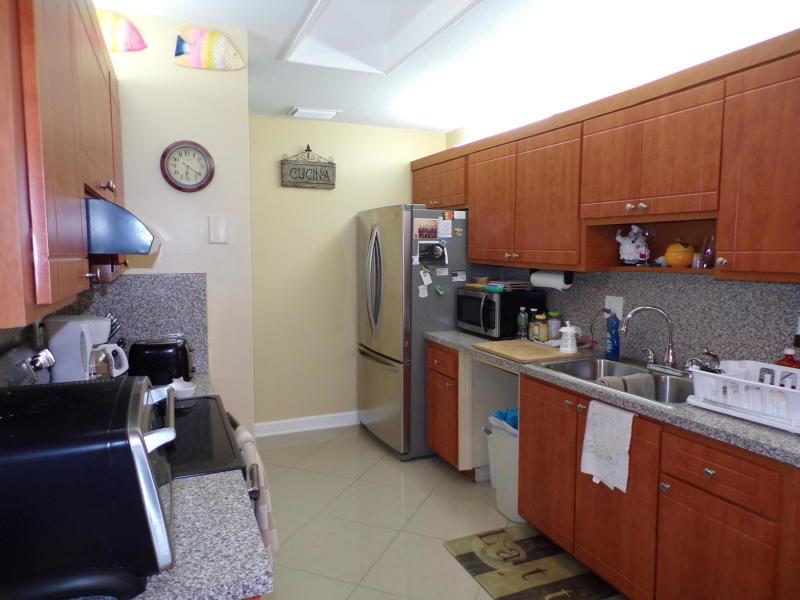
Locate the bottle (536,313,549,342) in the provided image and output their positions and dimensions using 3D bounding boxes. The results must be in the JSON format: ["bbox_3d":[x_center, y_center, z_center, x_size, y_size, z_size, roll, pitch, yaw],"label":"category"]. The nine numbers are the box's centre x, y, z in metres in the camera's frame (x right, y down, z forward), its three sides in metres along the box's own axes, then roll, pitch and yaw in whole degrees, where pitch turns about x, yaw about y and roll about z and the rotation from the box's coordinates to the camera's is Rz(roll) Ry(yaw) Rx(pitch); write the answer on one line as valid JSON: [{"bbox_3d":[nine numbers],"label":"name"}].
[{"bbox_3d":[0.901,0.175,3.527,0.072,0.180,0.072,0,5,0],"label":"bottle"}]

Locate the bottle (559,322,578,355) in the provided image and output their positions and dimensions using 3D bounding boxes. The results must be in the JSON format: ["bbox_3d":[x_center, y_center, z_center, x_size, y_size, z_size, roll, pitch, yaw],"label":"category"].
[{"bbox_3d":[0.940,0.200,3.075,0.095,0.172,0.095,3,6,26],"label":"bottle"}]

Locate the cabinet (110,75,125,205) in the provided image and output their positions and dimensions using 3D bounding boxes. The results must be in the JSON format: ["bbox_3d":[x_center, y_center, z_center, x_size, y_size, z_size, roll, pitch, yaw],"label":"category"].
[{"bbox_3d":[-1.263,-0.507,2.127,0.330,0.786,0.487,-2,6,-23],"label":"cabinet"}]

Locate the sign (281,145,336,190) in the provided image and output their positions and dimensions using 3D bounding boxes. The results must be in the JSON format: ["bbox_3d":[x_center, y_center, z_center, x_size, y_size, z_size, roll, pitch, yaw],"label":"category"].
[{"bbox_3d":[-0.702,-1.031,4.290,0.423,0.335,0.025,-2,6,-24],"label":"sign"}]

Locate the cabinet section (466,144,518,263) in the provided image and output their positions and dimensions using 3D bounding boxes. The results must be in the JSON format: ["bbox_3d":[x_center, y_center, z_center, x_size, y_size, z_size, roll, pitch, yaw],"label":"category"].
[{"bbox_3d":[0.736,-0.622,3.687,0.320,0.749,0.588,-3,6,-23],"label":"cabinet section"}]

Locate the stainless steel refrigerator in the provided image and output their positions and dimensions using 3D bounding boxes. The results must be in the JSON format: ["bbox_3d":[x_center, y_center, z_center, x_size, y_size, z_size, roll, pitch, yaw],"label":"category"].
[{"bbox_3d":[0.153,0.199,4.324,0.780,1.760,0.900,-2,6,-23],"label":"stainless steel refrigerator"}]

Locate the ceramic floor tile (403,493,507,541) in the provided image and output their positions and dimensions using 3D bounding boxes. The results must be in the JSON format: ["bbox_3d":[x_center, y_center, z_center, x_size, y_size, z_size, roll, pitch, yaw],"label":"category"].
[{"bbox_3d":[0.343,1.204,3.056,0.509,0.010,0.509,2,6,22],"label":"ceramic floor tile"}]

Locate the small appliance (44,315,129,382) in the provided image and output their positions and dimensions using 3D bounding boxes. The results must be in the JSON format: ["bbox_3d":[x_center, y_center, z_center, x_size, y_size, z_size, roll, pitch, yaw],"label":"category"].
[{"bbox_3d":[-1.189,0.218,2.136,0.255,0.310,0.200,-2,5,-22],"label":"small appliance"}]

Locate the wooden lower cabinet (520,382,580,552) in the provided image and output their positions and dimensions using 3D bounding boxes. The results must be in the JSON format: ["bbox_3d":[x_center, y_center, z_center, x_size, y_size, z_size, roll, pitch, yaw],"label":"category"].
[{"bbox_3d":[0.962,0.765,2.786,0.554,0.740,0.429,-2,6,-23],"label":"wooden lower cabinet"}]

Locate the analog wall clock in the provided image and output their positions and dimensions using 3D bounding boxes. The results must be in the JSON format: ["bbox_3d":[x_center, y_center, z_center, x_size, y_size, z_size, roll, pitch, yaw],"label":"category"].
[{"bbox_3d":[-0.945,-0.593,2.474,0.225,0.225,0.040,-2,6,-24],"label":"analog wall clock"}]

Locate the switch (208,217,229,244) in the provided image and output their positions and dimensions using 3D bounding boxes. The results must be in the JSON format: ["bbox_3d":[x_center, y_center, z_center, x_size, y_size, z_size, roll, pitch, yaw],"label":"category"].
[{"bbox_3d":[-0.830,-0.320,2.541,0.080,0.123,0.010,-2,6,-23],"label":"switch"}]

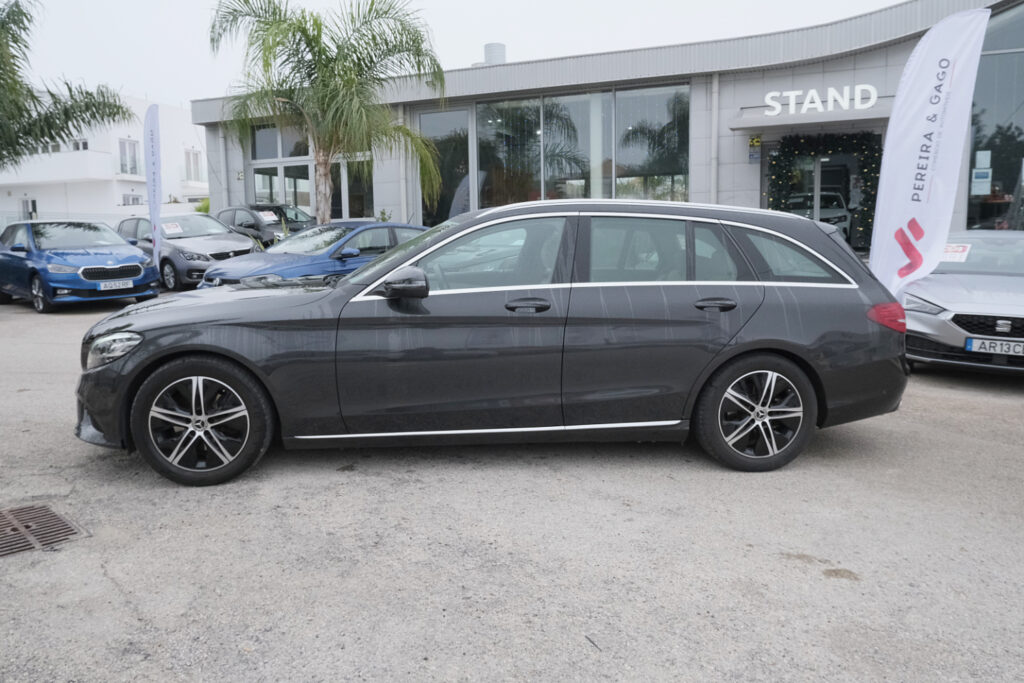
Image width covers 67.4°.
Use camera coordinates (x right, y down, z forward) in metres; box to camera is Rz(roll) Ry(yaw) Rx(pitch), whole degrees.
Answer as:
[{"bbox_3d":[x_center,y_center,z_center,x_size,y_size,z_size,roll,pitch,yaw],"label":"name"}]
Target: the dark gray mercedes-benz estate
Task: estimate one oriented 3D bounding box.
[{"bbox_3d":[-0.066,-0.134,4.706,4.700,1.457,1.840,-1,7,-7],"label":"dark gray mercedes-benz estate"}]

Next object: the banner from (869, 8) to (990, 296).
[{"bbox_3d":[3.670,-1.420,6.900,0.850,2.950,0.160,3,8,21],"label":"banner"}]

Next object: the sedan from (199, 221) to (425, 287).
[{"bbox_3d":[-2.580,-1.080,11.700,1.780,1.450,4.200,6,10,40],"label":"sedan"}]

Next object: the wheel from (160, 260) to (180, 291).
[{"bbox_3d":[-6.500,-1.250,14.750,0.635,0.635,0.215,6,9,40],"label":"wheel"}]

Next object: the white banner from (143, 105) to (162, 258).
[{"bbox_3d":[-6.150,-2.550,13.150,0.720,2.950,0.150,6,10,41],"label":"white banner"}]

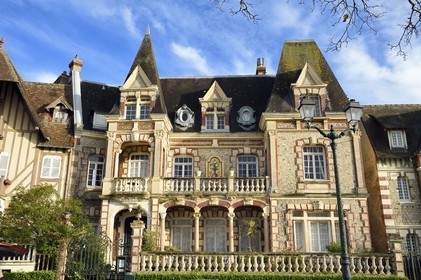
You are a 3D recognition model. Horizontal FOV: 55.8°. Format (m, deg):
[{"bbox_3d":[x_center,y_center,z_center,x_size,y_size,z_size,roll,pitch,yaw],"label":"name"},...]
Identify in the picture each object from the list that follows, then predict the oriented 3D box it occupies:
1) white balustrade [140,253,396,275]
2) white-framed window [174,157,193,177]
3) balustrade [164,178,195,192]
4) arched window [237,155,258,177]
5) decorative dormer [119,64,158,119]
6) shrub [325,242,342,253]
[{"bbox_3d":[2.103,4.833,15.325,9.900,0.870,0.300,0,-18,1],"label":"white balustrade"},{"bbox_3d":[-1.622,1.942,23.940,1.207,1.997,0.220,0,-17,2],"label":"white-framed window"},{"bbox_3d":[-1.673,2.464,21.421,1.751,0.880,0.280,0,-17,2],"label":"balustrade"},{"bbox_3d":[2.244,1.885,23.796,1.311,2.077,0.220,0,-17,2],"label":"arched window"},{"bbox_3d":[-4.210,-2.566,23.722,2.000,3.470,1.600,0,-18,1],"label":"decorative dormer"},{"bbox_3d":[6.222,5.514,20.075,0.950,0.650,0.800,0,-18,1],"label":"shrub"}]

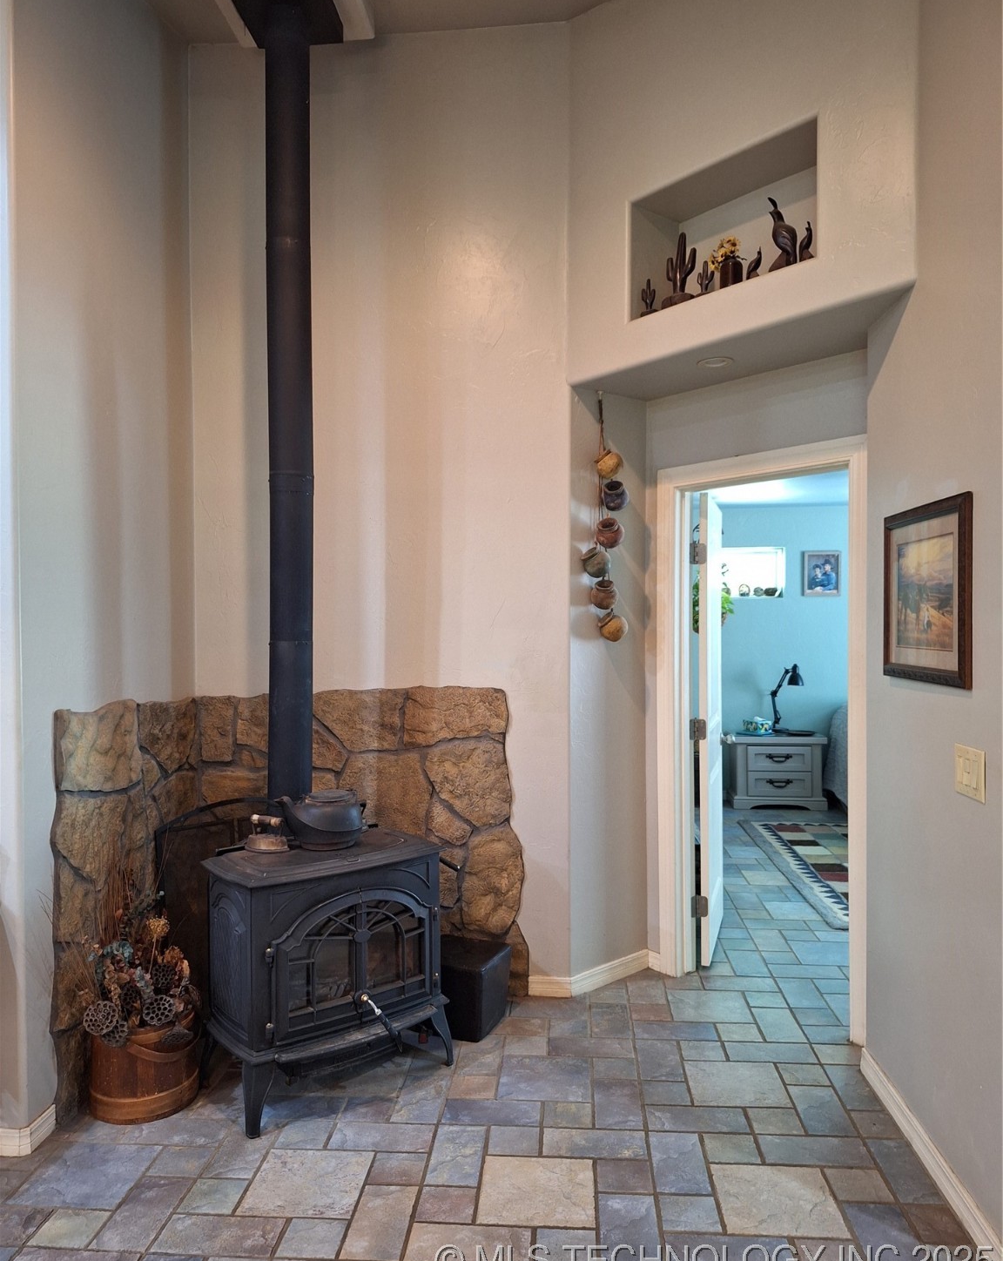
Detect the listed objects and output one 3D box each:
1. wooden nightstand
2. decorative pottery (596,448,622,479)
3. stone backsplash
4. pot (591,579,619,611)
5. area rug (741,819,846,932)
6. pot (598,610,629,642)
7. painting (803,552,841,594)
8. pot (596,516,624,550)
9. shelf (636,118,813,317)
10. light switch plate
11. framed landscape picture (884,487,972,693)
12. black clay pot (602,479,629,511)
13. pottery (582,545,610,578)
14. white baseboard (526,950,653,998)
[{"bbox_3d":[2.200,1.119,7.174,0.735,0.570,0.420,0,1,3],"label":"wooden nightstand"},{"bbox_3d":[0.432,-0.669,3.566,0.111,0.105,0.111,-38,7,6],"label":"decorative pottery"},{"bbox_3d":[-0.613,0.854,3.097,1.369,1.247,1.020,0,1,4],"label":"stone backsplash"},{"bbox_3d":[0.412,-0.140,3.560,0.107,0.101,0.107,0,26,0],"label":"pot"},{"bbox_3d":[2.442,1.418,5.384,1.500,0.012,2.313,0,1,4],"label":"area rug"},{"bbox_3d":[0.454,-0.013,3.590,0.110,0.108,0.110,-38,18,15],"label":"pot"},{"bbox_3d":[2.632,-0.465,7.287,0.288,0.367,0.025,0,1,4],"label":"painting"},{"bbox_3d":[0.439,-0.387,3.580,0.110,0.105,0.110,-10,29,6],"label":"pot"},{"bbox_3d":[0.819,-1.347,3.067,0.280,0.432,0.747,-1,1,-41],"label":"shelf"},{"bbox_3d":[1.158,0.352,2.205,0.010,0.124,0.160,0,1,3],"label":"light switch plate"},{"bbox_3d":[1.162,-0.099,2.455,0.027,0.487,0.540,0,1,3],"label":"framed landscape picture"},{"bbox_3d":[0.463,-0.543,3.594,0.106,0.114,0.106,-9,37,7],"label":"black clay pot"},{"bbox_3d":[0.375,-0.263,3.520,0.108,0.112,0.108,-43,14,-32],"label":"pottery"},{"bbox_3d":[0.383,1.418,3.697,0.575,0.084,0.165,-1,1,-41],"label":"white baseboard"}]

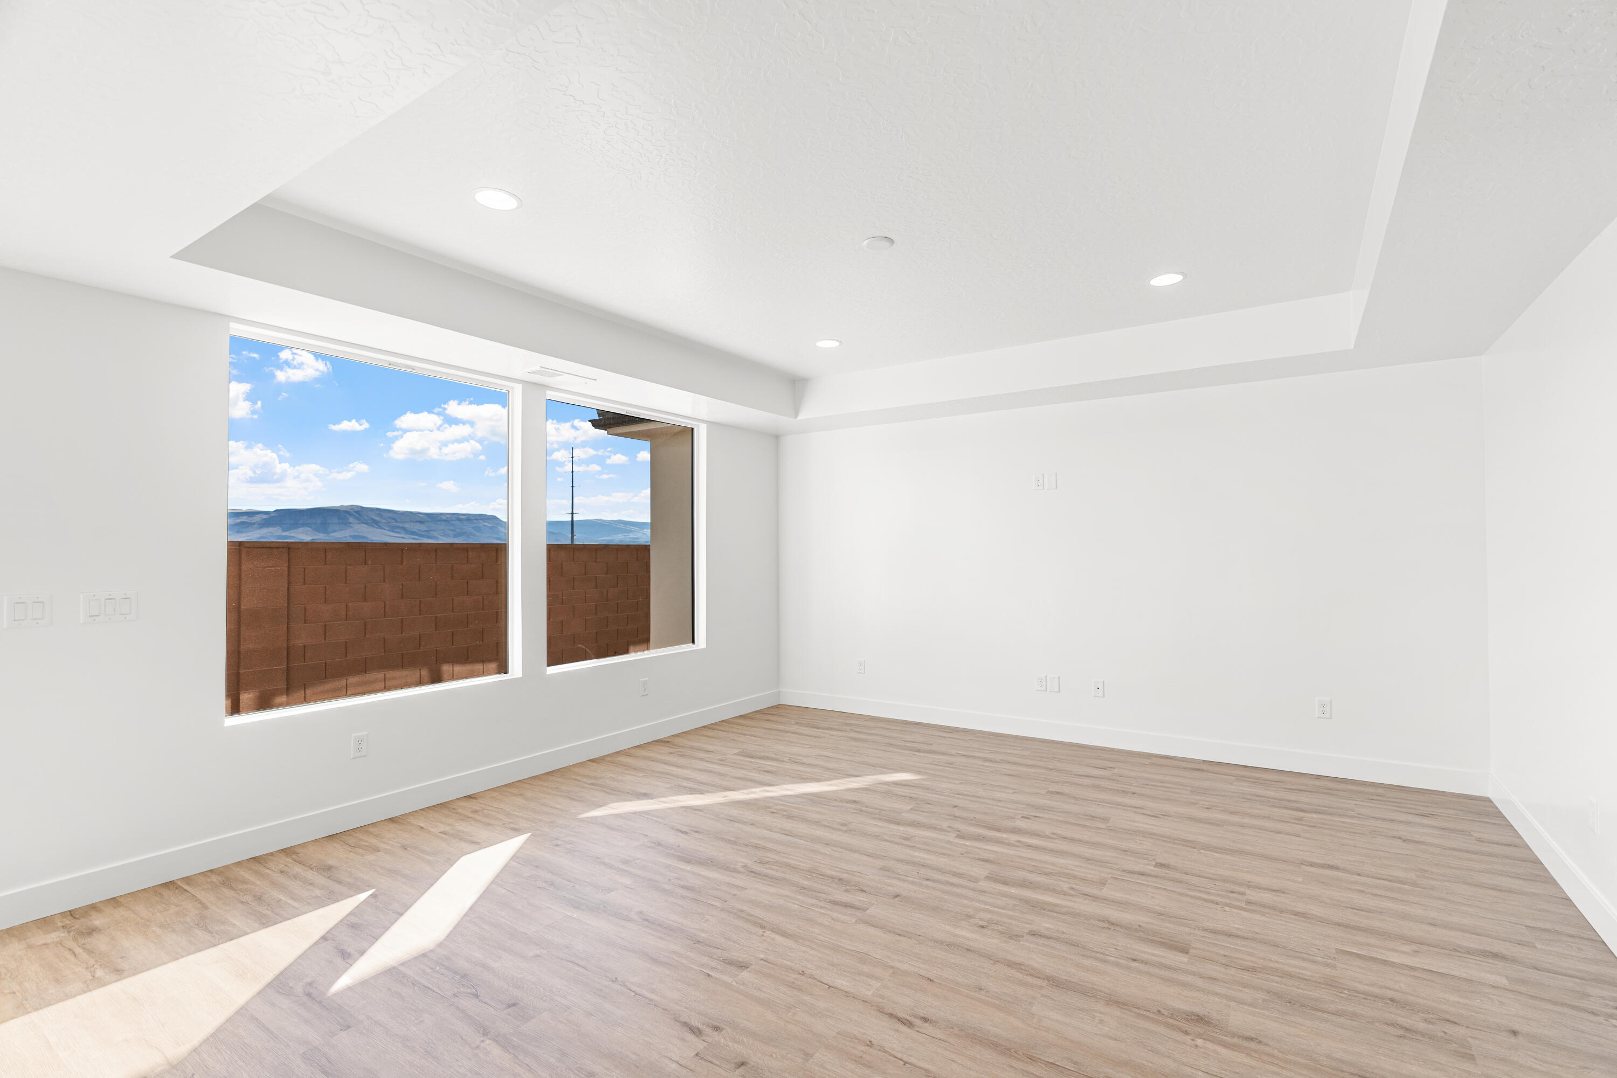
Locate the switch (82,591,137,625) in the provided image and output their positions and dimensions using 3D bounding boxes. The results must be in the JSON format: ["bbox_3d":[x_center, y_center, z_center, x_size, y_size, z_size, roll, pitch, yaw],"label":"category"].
[{"bbox_3d":[-2.821,0.277,2.905,0.011,0.120,0.167,-1,-1,34],"label":"switch"}]

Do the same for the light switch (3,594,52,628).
[{"bbox_3d":[-2.947,0.275,2.718,0.011,0.120,0.122,-1,-1,34],"label":"light switch"}]

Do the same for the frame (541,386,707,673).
[{"bbox_3d":[-1.302,-0.033,5.276,0.110,1.823,1.519,-1,-1,34],"label":"frame"}]

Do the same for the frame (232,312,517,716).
[{"bbox_3d":[-2.242,-0.060,3.881,0.110,1.819,1.493,-1,-1,34],"label":"frame"}]

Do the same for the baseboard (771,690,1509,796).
[{"bbox_3d":[1.755,1.407,5.317,4.869,0.133,0.017,-1,-1,34],"label":"baseboard"}]

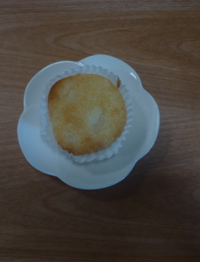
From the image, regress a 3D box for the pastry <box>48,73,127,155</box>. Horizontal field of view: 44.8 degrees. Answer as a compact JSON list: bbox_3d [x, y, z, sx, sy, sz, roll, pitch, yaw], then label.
[{"bbox_3d":[-0.011,-0.012,0.221,0.067,0.038,0.070,0,73,-1],"label":"pastry"}]

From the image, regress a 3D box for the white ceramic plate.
[{"bbox_3d":[-0.010,-0.010,0.233,0.128,0.027,0.130,0,73,-1],"label":"white ceramic plate"}]

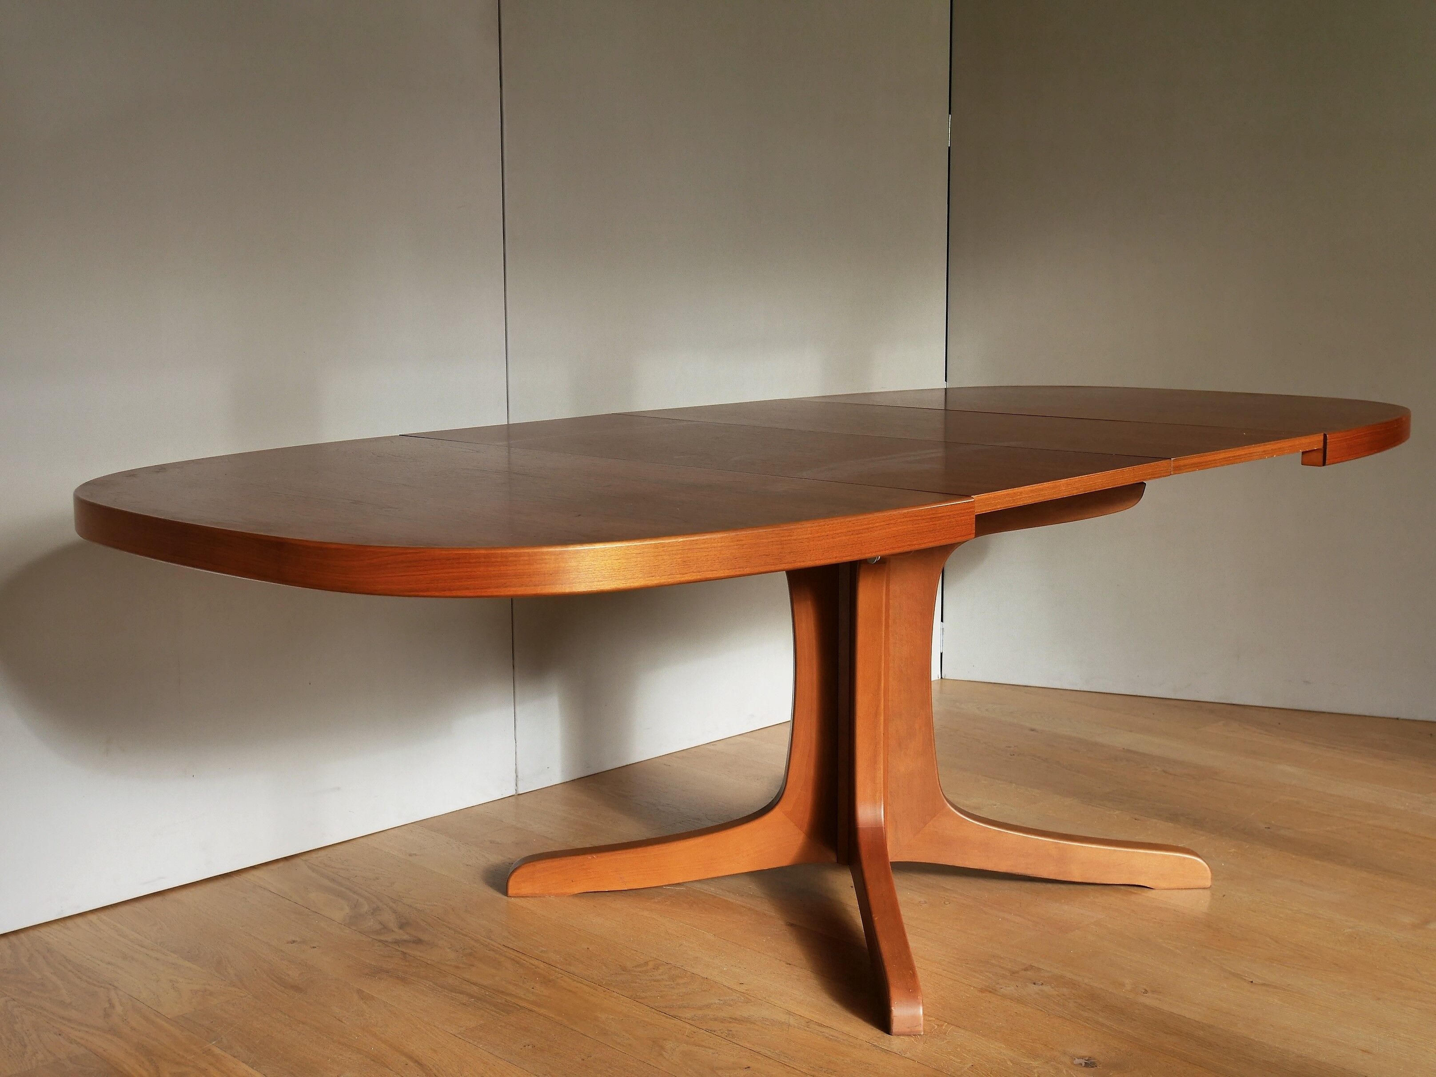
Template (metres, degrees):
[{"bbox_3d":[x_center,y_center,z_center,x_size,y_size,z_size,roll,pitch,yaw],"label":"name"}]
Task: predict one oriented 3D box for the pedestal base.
[{"bbox_3d":[0.227,0.236,2.881,0.830,0.655,0.830,8,12,42],"label":"pedestal base"}]

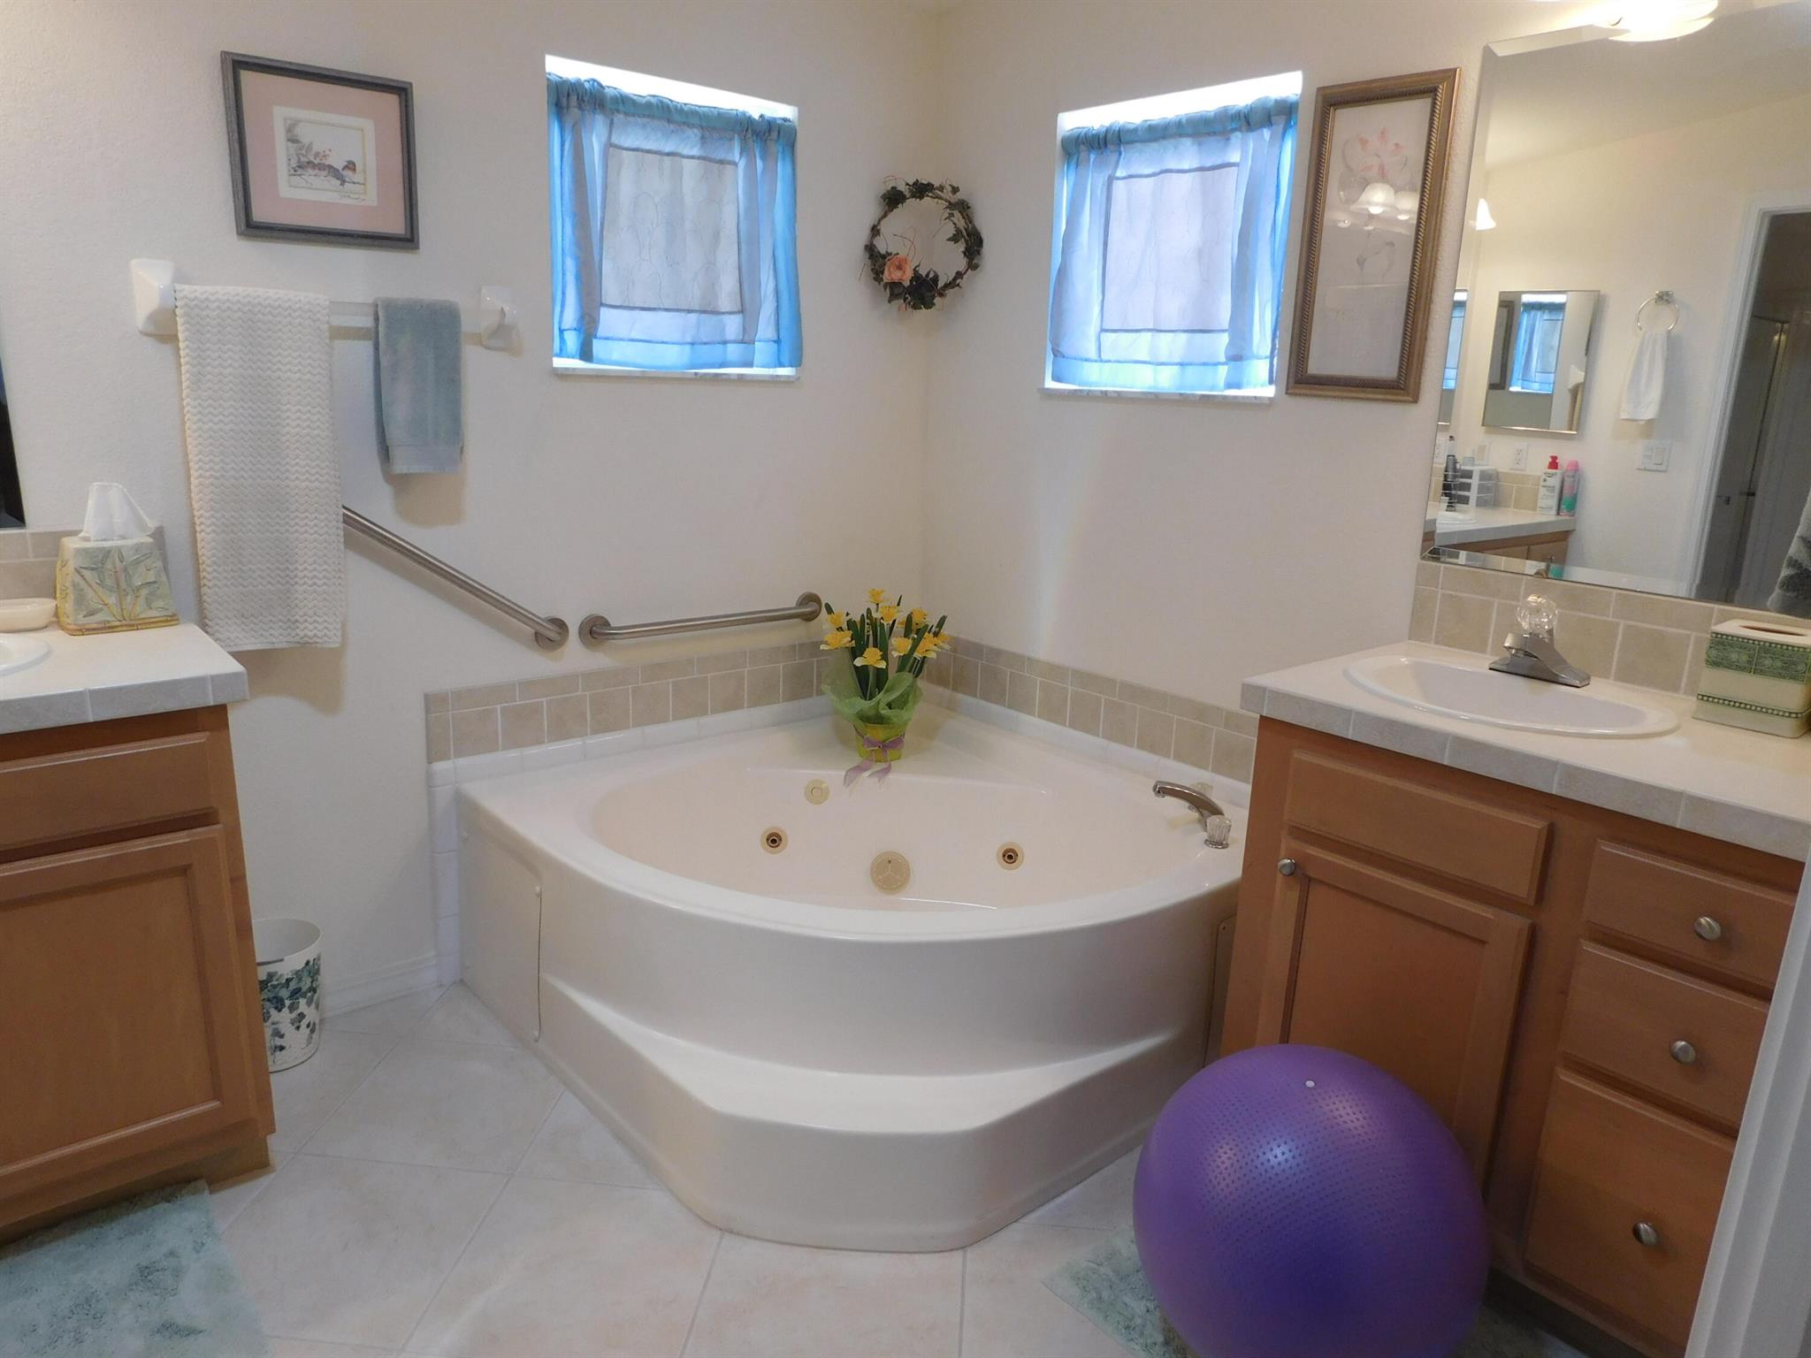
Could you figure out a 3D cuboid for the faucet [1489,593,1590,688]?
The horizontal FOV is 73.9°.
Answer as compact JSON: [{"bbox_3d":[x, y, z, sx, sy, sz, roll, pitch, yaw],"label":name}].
[{"bbox_3d":[1.071,-0.068,2.051,0.160,0.150,0.158,-10,19,-39],"label":"faucet"}]

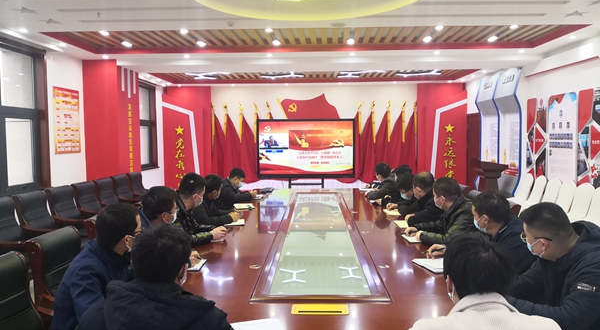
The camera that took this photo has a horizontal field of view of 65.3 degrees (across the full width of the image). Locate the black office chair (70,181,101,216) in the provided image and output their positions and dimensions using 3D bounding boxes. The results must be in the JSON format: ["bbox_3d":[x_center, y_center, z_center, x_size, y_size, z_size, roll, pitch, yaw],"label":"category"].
[{"bbox_3d":[-2.476,0.708,6.045,0.620,0.980,0.590,0,3,2],"label":"black office chair"}]

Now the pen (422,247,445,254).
[{"bbox_3d":[0.886,0.570,3.110,0.145,0.011,0.011,-14,5,-5],"label":"pen"}]

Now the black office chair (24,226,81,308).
[{"bbox_3d":[-1.228,0.919,2.873,0.620,0.990,0.580,0,4,10],"label":"black office chair"}]

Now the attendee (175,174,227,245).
[{"bbox_3d":[-0.892,0.687,3.736,0.720,1.260,0.550,-1,3,-18],"label":"attendee"}]

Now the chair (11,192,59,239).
[{"bbox_3d":[-2.513,0.772,4.917,0.620,0.980,0.590,0,3,2],"label":"chair"}]

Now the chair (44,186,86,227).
[{"bbox_3d":[-2.598,0.760,5.694,0.620,0.990,0.590,-1,4,2],"label":"chair"}]

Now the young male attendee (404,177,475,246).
[{"bbox_3d":[1.202,0.711,3.815,0.700,1.220,0.550,0,4,6],"label":"young male attendee"}]

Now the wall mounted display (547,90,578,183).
[{"bbox_3d":[3.789,-0.322,6.725,0.060,1.320,0.820,-1,4,2],"label":"wall mounted display"}]

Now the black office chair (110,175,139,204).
[{"bbox_3d":[-2.543,0.653,7.410,0.620,0.990,0.590,-1,4,2],"label":"black office chair"}]

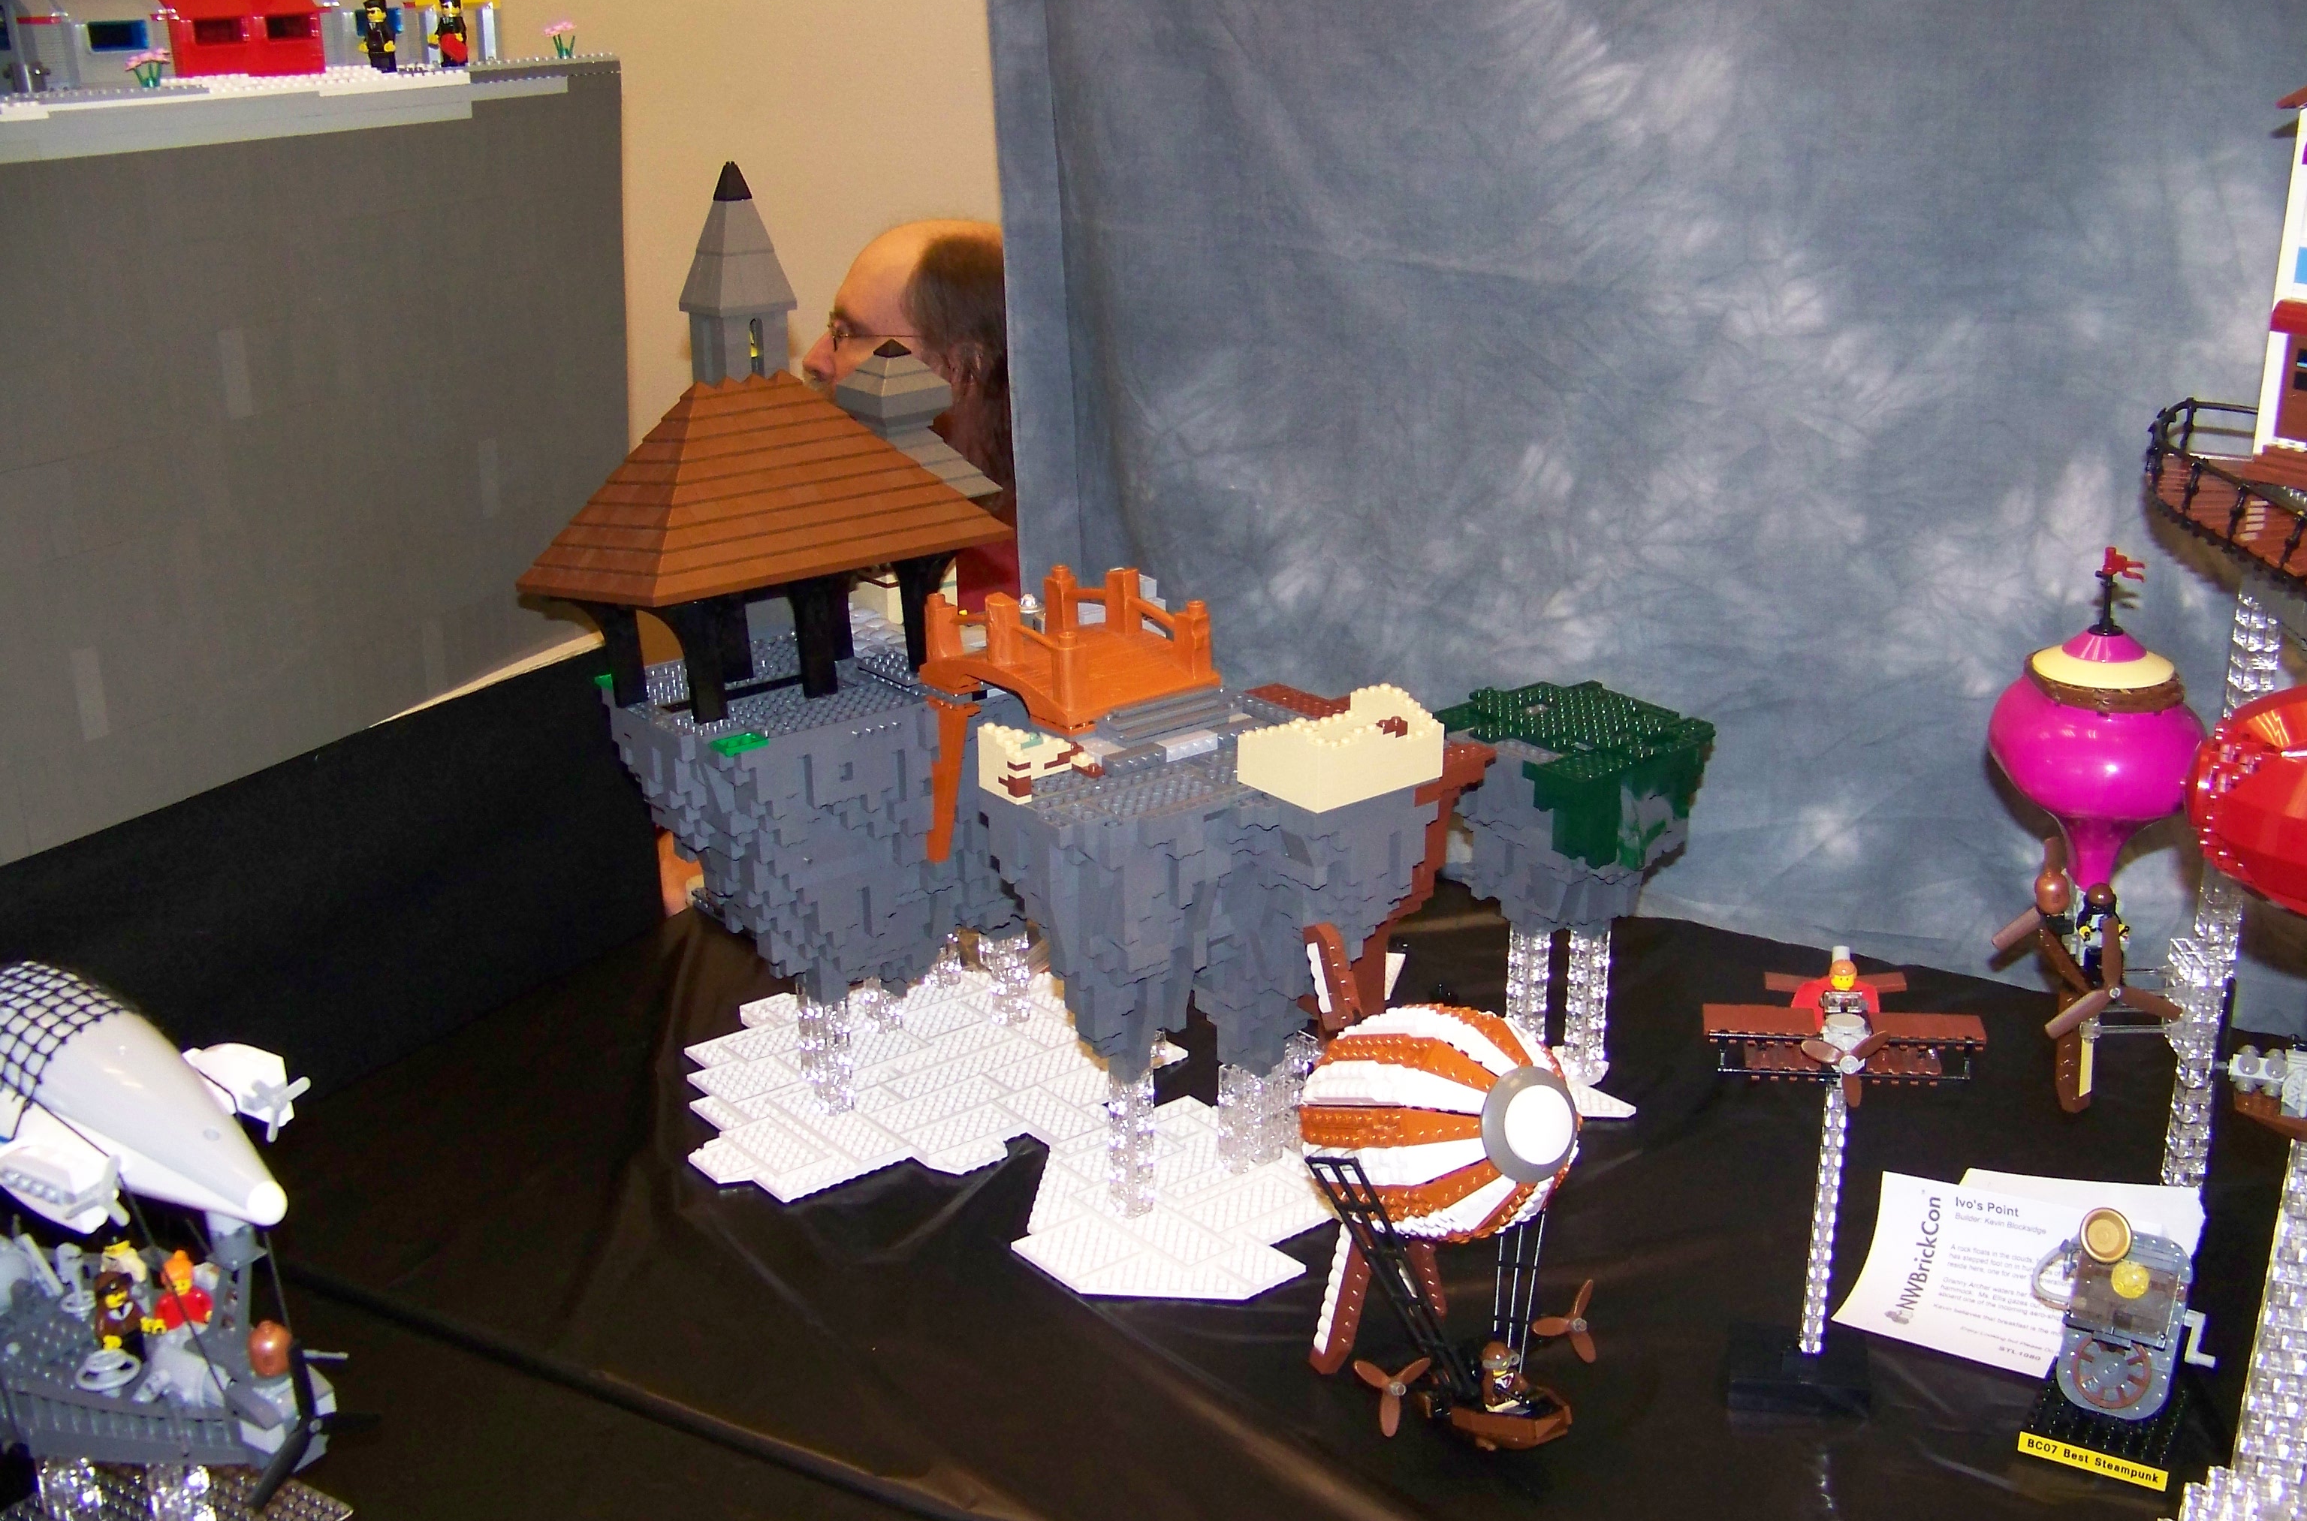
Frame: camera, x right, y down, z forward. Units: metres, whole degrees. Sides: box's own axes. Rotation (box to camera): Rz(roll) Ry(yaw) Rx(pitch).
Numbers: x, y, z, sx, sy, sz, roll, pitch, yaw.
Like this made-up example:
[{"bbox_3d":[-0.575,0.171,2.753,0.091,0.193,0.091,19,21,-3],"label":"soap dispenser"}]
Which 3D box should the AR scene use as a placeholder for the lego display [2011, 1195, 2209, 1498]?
[{"bbox_3d":[0.442,0.265,1.099,0.080,0.088,0.080,10,22,28],"label":"lego display"}]

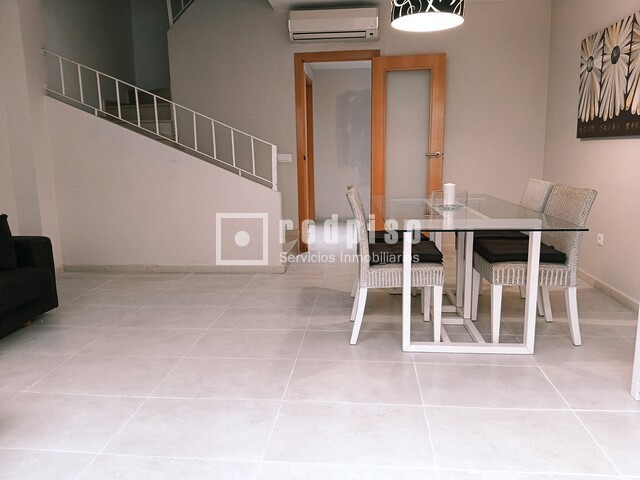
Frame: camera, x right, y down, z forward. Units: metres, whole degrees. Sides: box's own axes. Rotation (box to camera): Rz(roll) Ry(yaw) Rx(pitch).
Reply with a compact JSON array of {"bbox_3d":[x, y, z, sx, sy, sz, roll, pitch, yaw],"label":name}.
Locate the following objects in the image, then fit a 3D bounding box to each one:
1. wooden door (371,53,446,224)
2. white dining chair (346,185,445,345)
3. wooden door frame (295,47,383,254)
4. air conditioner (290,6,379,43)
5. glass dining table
[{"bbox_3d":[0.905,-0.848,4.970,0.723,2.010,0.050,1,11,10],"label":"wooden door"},{"bbox_3d":[0.438,0.125,2.880,0.538,0.891,0.451,0,11,6],"label":"white dining chair"},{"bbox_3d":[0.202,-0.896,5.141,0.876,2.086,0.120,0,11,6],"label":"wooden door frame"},{"bbox_3d":[0.137,-2.111,4.730,0.865,0.280,0.205,0,11,6],"label":"air conditioner"},{"bbox_3d":[0.786,0.162,3.052,0.914,0.741,1.696,0,11,6],"label":"glass dining table"}]

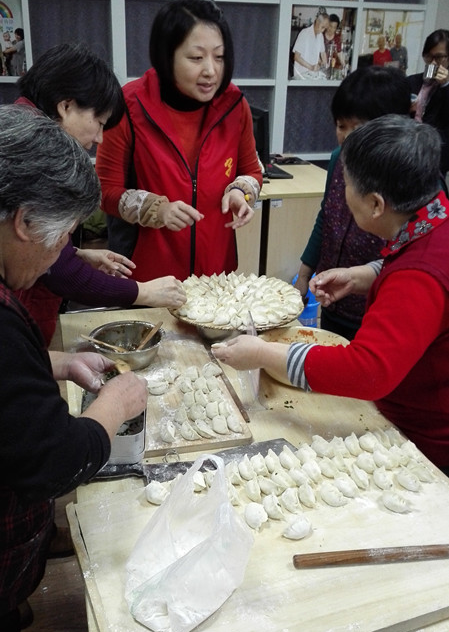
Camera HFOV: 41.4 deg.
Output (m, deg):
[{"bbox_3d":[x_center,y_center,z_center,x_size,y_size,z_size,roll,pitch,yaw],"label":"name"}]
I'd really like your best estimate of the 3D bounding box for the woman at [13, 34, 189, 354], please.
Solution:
[{"bbox_3d":[-0.392,0.059,1.582,0.580,1.460,0.500,-1,20,-8],"label":"woman"}]

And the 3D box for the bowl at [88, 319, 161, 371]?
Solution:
[{"bbox_3d":[-0.221,0.074,1.351,0.170,0.066,0.170,-4,20,-15],"label":"bowl"}]

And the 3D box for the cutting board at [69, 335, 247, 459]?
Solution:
[{"bbox_3d":[-0.160,0.150,1.259,0.300,0.015,0.505,-4,20,-15],"label":"cutting board"}]

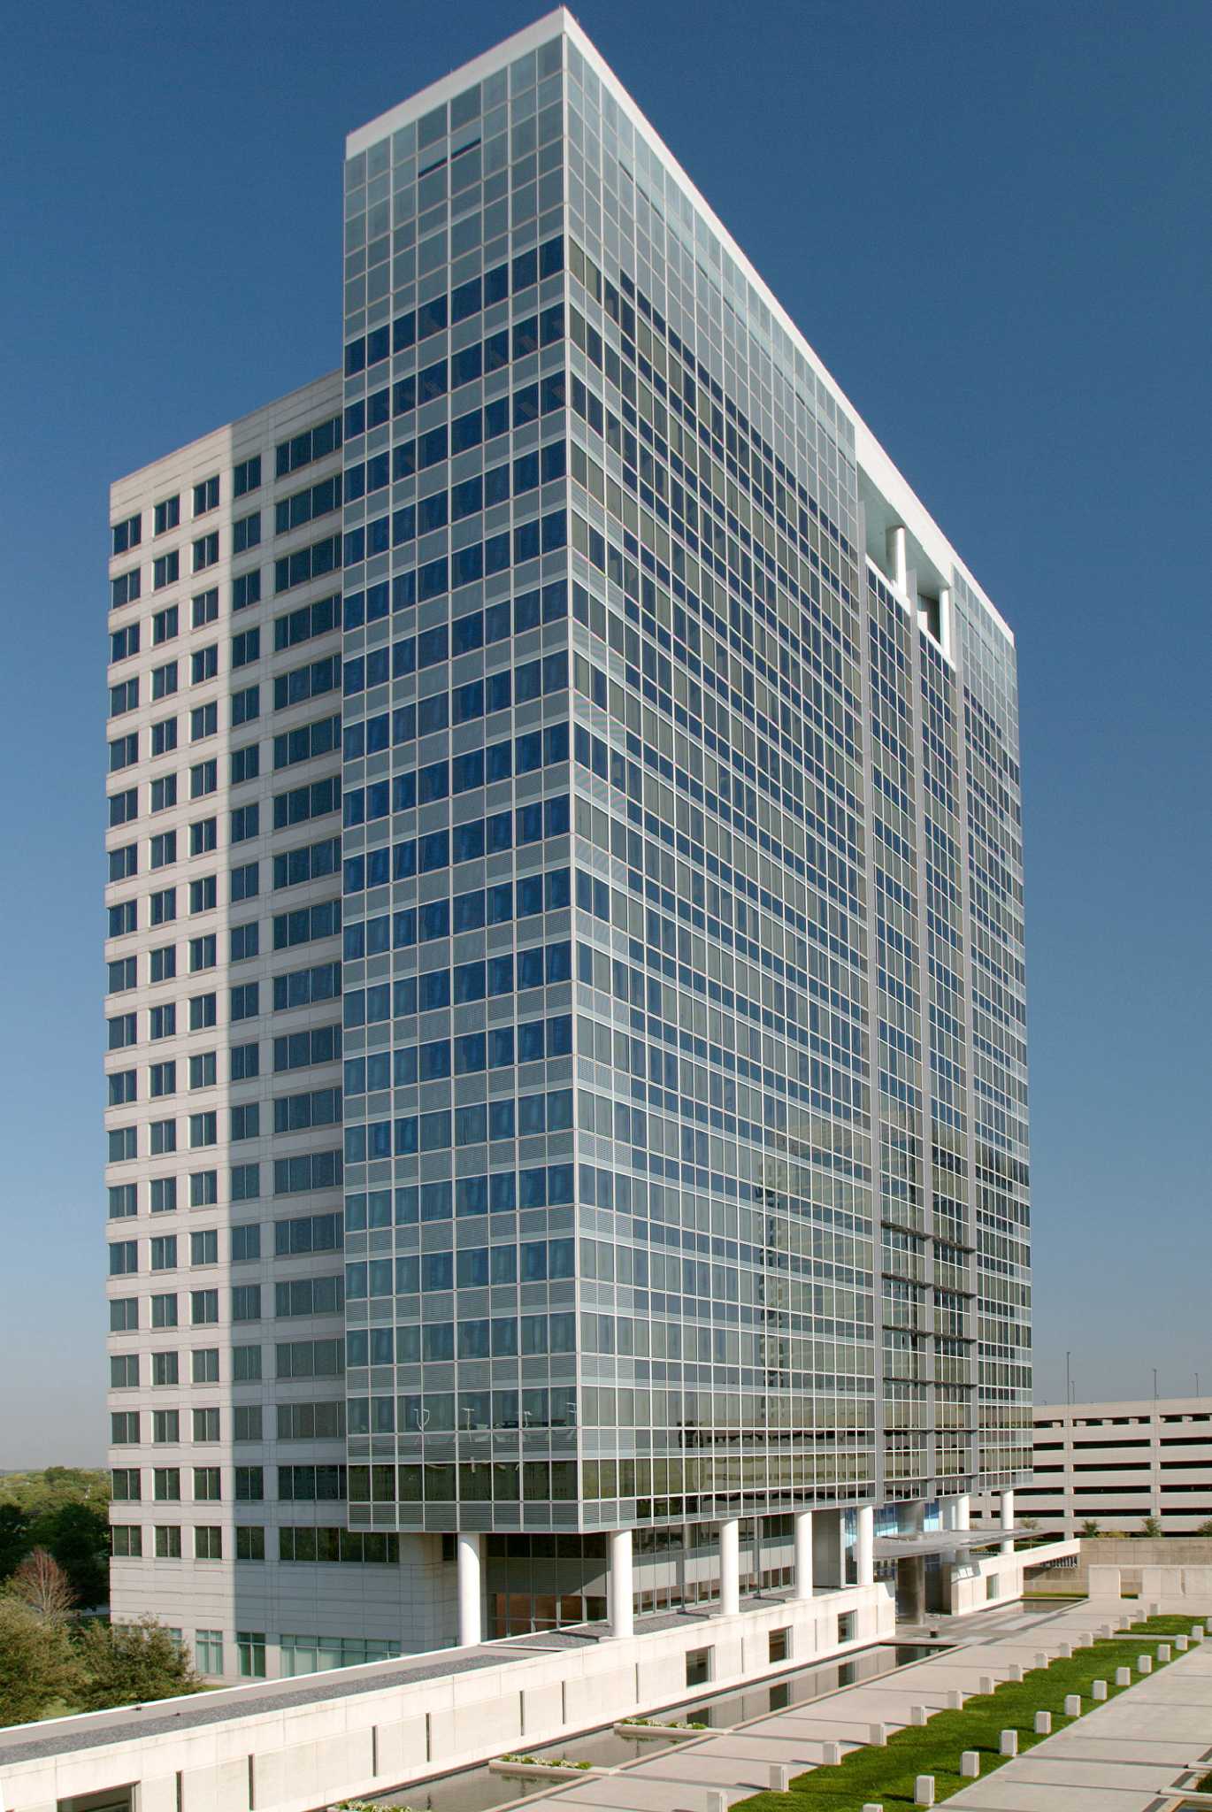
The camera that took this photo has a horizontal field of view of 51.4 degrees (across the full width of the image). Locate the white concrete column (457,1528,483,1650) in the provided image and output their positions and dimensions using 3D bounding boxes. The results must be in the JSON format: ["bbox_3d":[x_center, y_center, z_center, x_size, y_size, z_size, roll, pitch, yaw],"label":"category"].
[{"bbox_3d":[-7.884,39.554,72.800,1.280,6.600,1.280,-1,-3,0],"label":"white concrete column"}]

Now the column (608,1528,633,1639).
[{"bbox_3d":[0.951,38.900,72.300,1.220,6.250,1.220,-1,-3,0],"label":"column"}]

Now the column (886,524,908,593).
[{"bbox_3d":[23.965,-28.516,104.000,1.550,5.900,1.550,-1,-3,0],"label":"column"}]

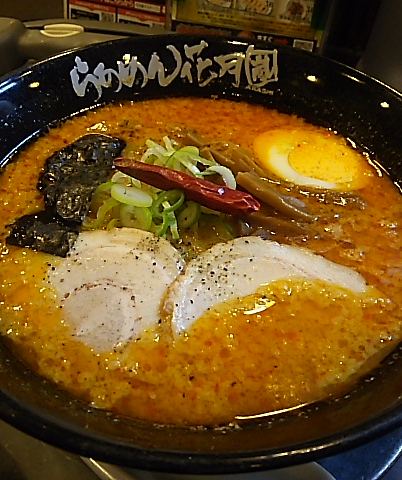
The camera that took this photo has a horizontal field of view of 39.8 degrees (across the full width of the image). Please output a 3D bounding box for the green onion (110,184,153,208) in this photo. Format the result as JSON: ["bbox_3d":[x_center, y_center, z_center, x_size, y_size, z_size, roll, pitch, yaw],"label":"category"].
[{"bbox_3d":[-0.026,-0.017,0.211,0.016,0.003,0.009,17,42,13],"label":"green onion"}]

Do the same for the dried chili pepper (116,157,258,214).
[{"bbox_3d":[-0.006,-0.021,0.212,0.059,0.009,0.009,18,49,7],"label":"dried chili pepper"}]

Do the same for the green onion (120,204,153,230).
[{"bbox_3d":[-0.024,-0.009,0.210,0.011,0.003,0.011,-11,65,11],"label":"green onion"}]

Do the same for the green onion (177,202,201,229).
[{"bbox_3d":[-0.004,-0.009,0.212,0.009,0.003,0.011,31,80,44],"label":"green onion"}]

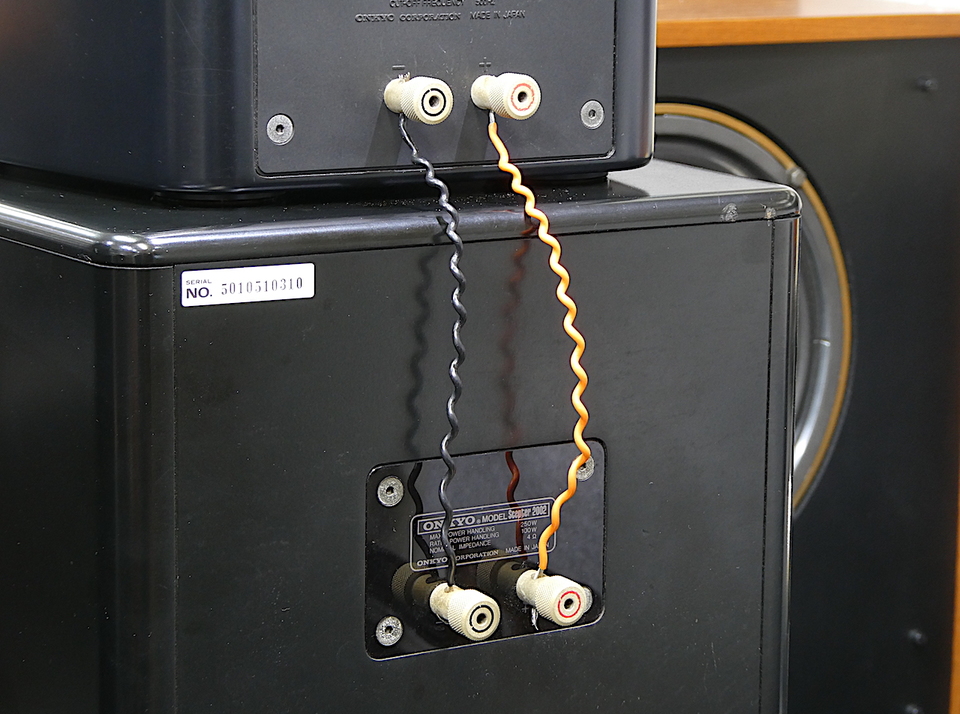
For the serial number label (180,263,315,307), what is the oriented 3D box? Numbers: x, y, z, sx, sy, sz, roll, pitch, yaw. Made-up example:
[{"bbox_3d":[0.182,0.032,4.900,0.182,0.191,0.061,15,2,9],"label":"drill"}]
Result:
[{"bbox_3d":[-0.088,-0.027,0.954,0.058,0.014,0.001,-6,12,-33],"label":"serial number label"}]

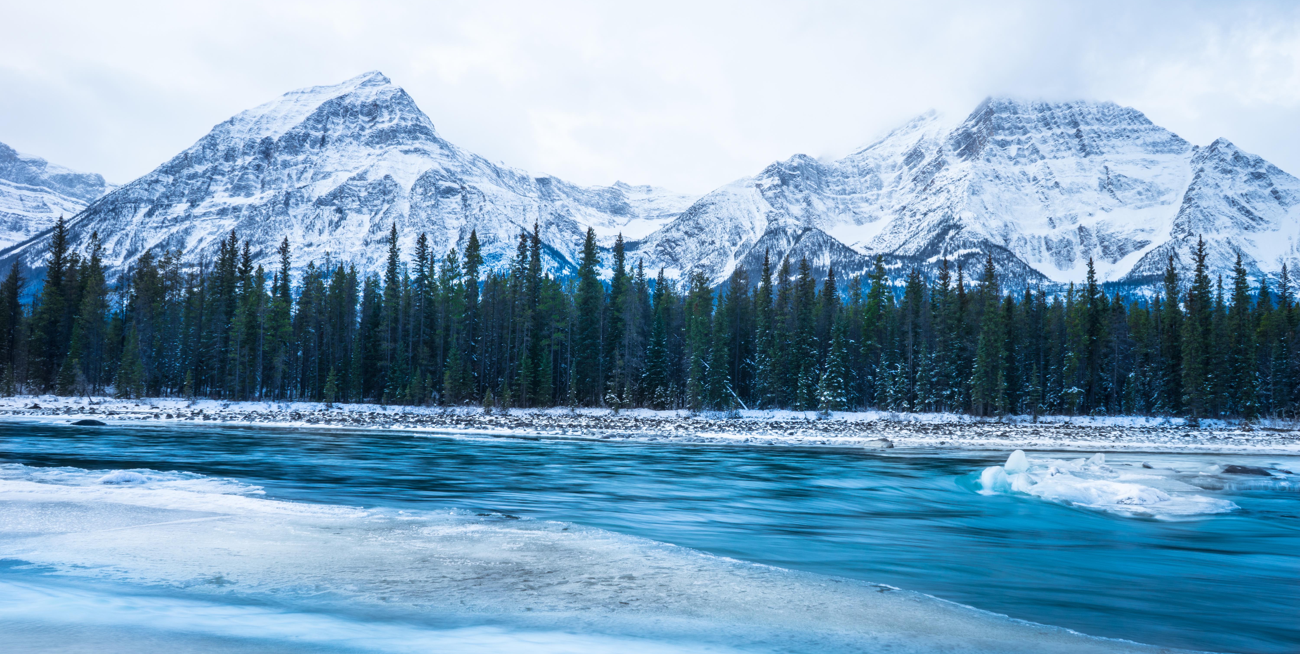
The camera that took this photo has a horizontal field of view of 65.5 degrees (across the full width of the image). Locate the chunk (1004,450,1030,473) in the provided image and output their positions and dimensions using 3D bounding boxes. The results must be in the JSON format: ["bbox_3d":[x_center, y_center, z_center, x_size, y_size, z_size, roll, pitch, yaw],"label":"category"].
[{"bbox_3d":[12.692,4.660,35.000,0.850,0.750,0.700,0,-4,21],"label":"chunk"}]

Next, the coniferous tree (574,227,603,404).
[{"bbox_3d":[-5.044,-0.917,83.000,2.700,14.600,2.700,1,-4,0],"label":"coniferous tree"}]

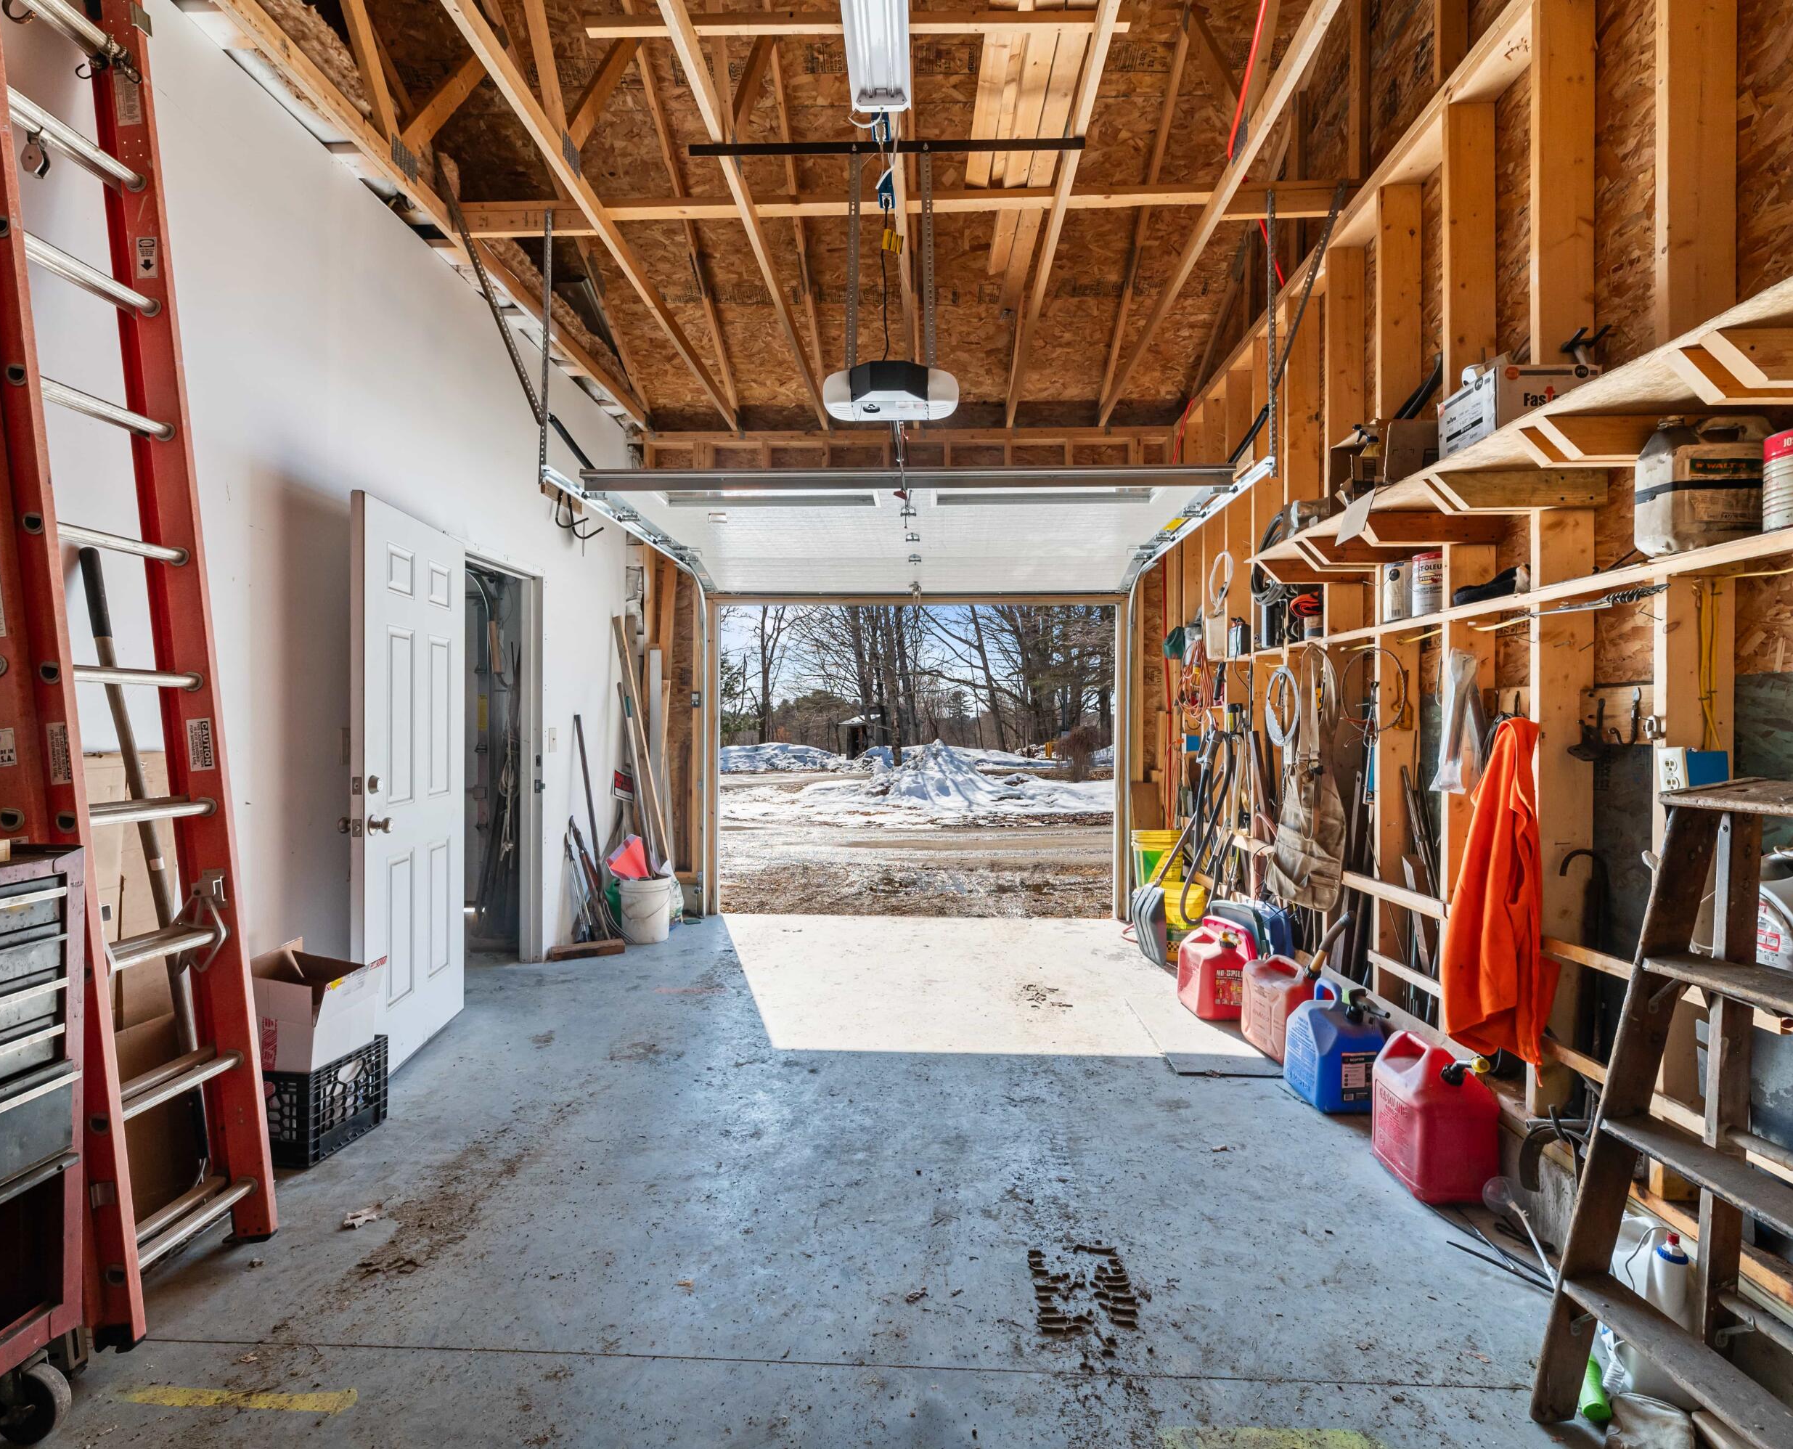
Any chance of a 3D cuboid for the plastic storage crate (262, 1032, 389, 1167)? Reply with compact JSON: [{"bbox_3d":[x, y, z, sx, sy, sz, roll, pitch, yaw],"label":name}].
[{"bbox_3d":[-1.823,1.142,2.617,0.310,0.280,0.310,0,1,9],"label":"plastic storage crate"}]

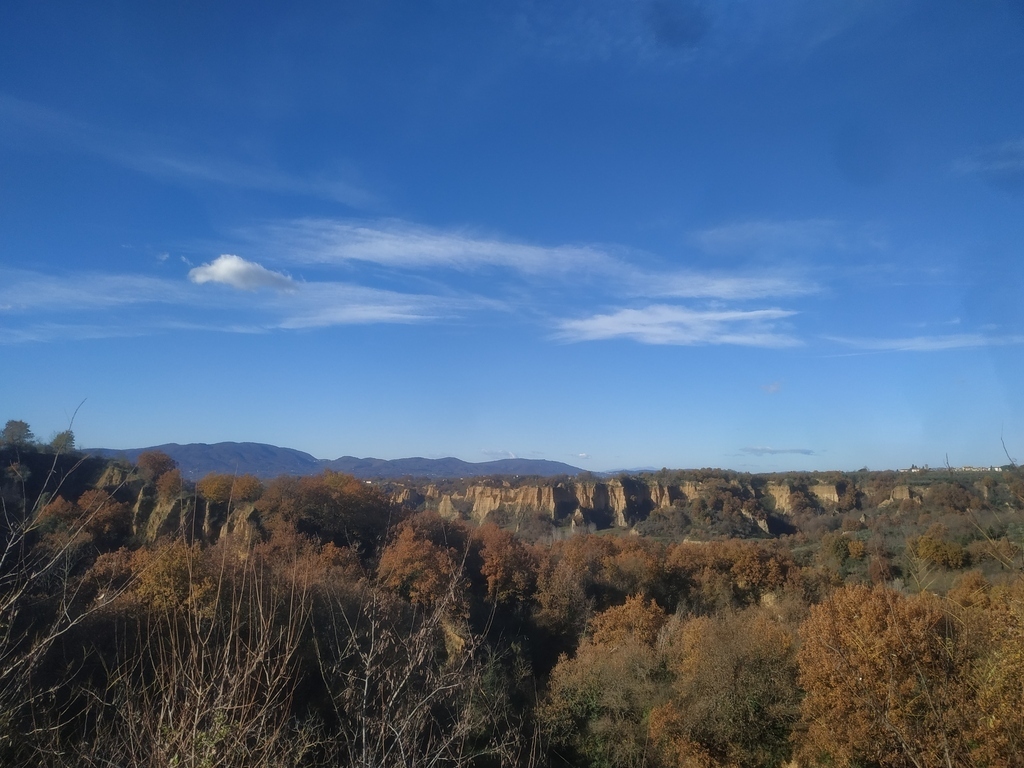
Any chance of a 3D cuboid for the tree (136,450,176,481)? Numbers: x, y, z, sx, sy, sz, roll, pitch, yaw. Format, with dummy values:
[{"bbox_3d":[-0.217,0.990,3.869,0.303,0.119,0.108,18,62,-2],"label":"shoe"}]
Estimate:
[{"bbox_3d":[-65.090,15.170,129.970,7.100,5.990,6.750,0,-7,0],"label":"tree"}]

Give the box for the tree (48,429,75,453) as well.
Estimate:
[{"bbox_3d":[-104.690,13.380,164.970,5.860,6.080,5.570,0,-7,0],"label":"tree"}]

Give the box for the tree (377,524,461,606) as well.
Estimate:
[{"bbox_3d":[-9.220,18.290,69.950,8.030,8.880,7.630,0,-7,0],"label":"tree"}]

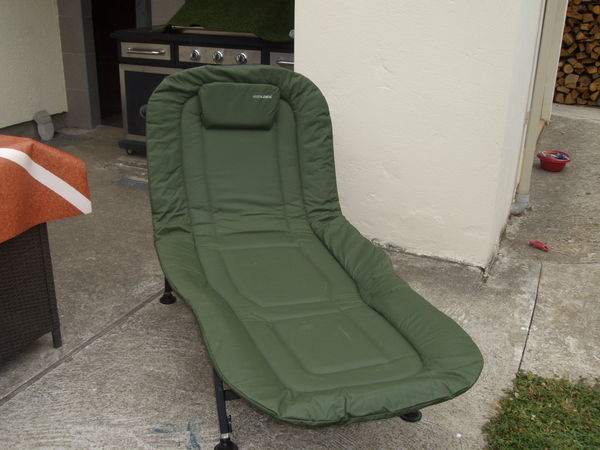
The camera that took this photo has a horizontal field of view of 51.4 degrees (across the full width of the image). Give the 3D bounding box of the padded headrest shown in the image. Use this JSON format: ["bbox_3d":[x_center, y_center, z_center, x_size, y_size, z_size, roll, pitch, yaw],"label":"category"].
[{"bbox_3d":[-0.235,-0.469,2.460,0.312,0.172,0.080,-2,-10,-9],"label":"padded headrest"}]

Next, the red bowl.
[{"bbox_3d":[1.977,-0.484,4.835,0.257,0.115,0.257,1,19,0],"label":"red bowl"}]

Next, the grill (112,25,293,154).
[{"bbox_3d":[-0.534,-1.015,4.573,1.620,1.110,0.600,11,21,26],"label":"grill"}]

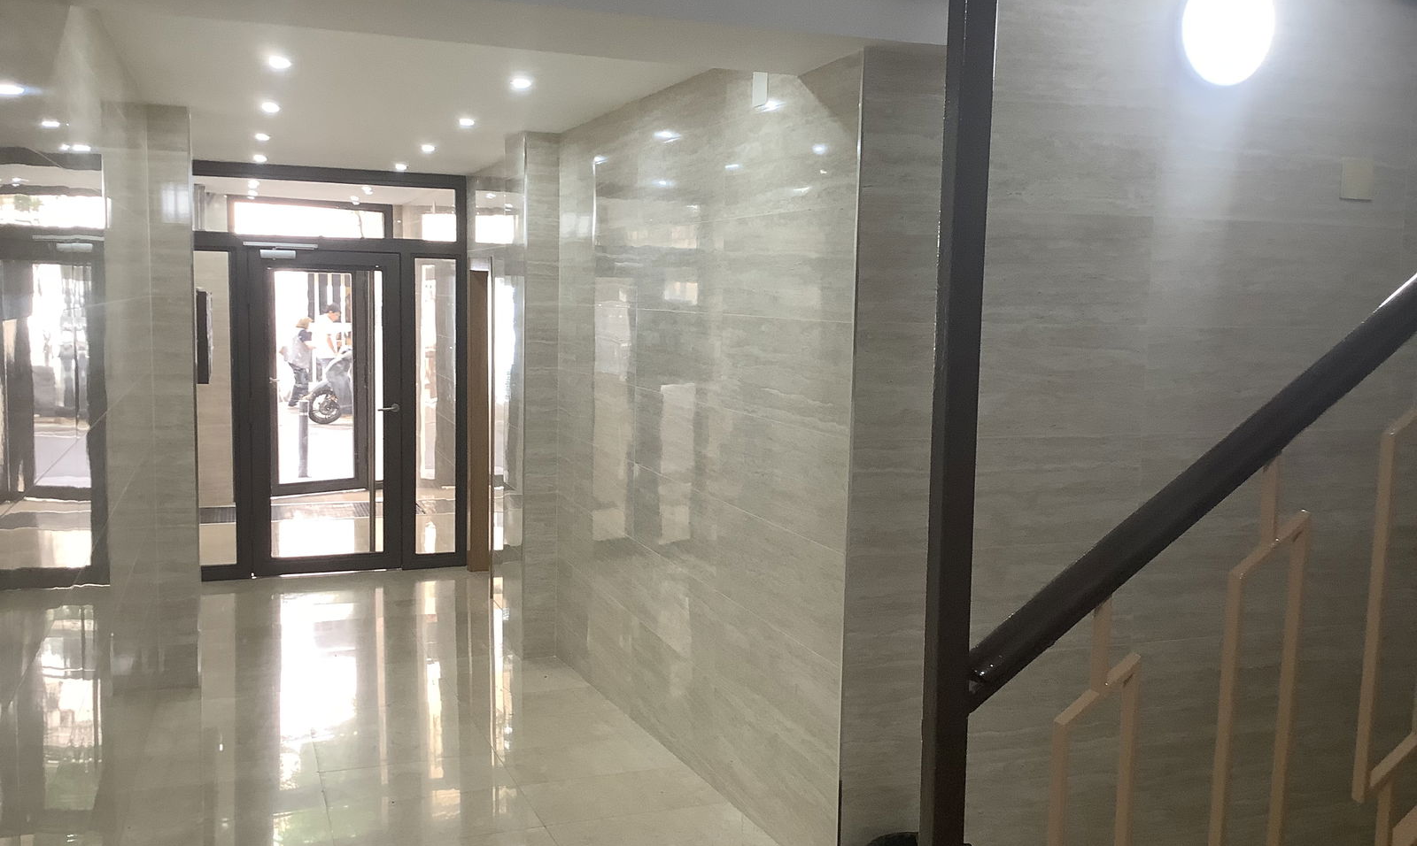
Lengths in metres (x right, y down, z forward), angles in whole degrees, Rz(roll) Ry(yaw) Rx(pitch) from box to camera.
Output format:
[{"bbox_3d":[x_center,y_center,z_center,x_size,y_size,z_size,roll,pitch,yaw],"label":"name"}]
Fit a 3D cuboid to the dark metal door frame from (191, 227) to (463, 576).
[{"bbox_3d":[-2.446,-0.107,8.231,1.741,2.189,0.110,-1,6,-21],"label":"dark metal door frame"}]

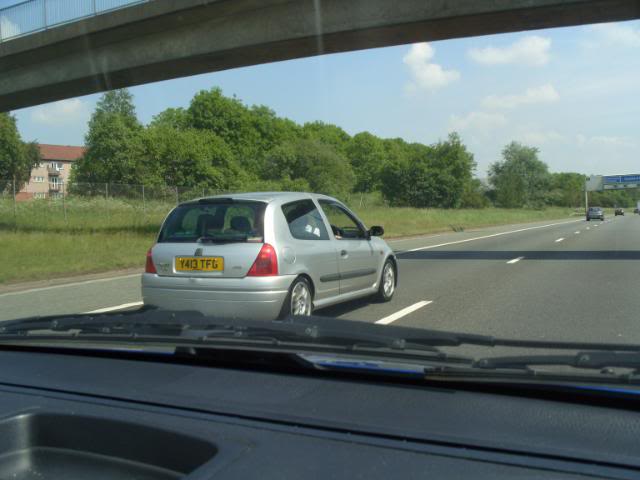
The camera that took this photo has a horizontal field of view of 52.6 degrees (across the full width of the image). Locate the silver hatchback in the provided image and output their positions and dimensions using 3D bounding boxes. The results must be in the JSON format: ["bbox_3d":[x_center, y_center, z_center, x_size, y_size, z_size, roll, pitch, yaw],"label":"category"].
[{"bbox_3d":[-0.335,0.157,7.600,1.680,1.420,3.770,-1,2,26],"label":"silver hatchback"}]

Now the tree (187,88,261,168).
[{"bbox_3d":[-8.649,-8.022,58.000,7.500,11.000,7.500,-1,2,26],"label":"tree"}]

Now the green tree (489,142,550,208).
[{"bbox_3d":[42.237,-13.655,137.000,13.000,14.000,13.000,-1,2,26],"label":"green tree"}]

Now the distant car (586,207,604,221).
[{"bbox_3d":[30.261,-2.875,71.000,1.750,1.470,4.200,-1,2,26],"label":"distant car"}]

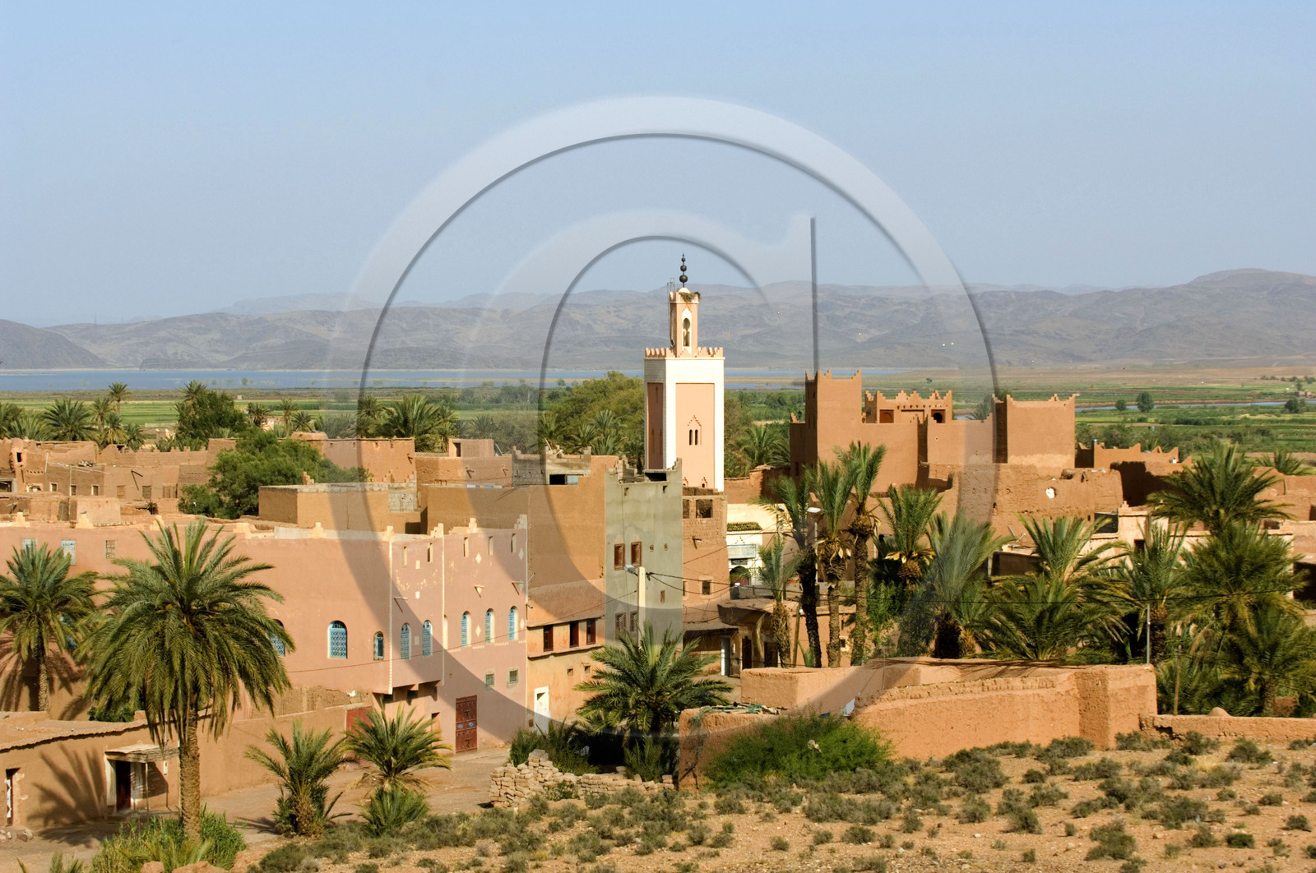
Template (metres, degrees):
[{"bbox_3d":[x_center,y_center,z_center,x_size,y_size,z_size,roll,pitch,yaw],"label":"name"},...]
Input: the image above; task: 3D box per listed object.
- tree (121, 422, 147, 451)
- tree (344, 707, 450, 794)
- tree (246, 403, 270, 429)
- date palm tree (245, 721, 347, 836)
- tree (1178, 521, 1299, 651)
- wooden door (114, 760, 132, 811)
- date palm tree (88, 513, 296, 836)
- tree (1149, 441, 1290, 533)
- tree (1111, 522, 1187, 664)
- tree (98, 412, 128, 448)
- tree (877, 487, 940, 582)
[{"bbox_3d":[-83.390,1.790,680.086,4.200,8.000,4.200,0,1,0],"label":"tree"},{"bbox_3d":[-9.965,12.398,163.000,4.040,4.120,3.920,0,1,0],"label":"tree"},{"bbox_3d":[-82.499,-2.735,880.089,4.800,8.300,4.800,0,1,0],"label":"tree"},{"bbox_3d":[-13.302,12.565,157.000,3.700,4.250,3.600,0,1,0],"label":"date palm tree"},{"bbox_3d":[27.853,8.470,205.095,5.800,8.800,5.800,0,1,0],"label":"tree"},{"bbox_3d":[-20.651,13.503,165.000,0.120,1.970,1.120,0,1,24],"label":"wooden door"},{"bbox_3d":[-17.048,8.926,155.500,7.400,11.600,7.300,0,1,0],"label":"date palm tree"},{"bbox_3d":[29.542,6.047,225.124,7.300,11.500,7.300,0,1,0],"label":"tree"},{"bbox_3d":[24.056,8.479,208.093,4.700,8.600,4.700,0,1,0],"label":"tree"},{"bbox_3d":[-86.663,0.753,680.099,4.600,9.200,4.600,0,1,0],"label":"tree"},{"bbox_3d":[14.004,7.501,237.000,3.540,9.580,3.430,0,1,0],"label":"tree"}]

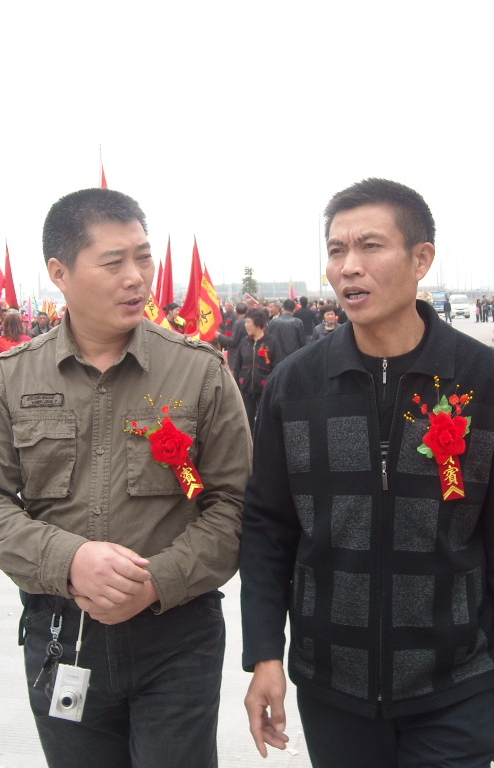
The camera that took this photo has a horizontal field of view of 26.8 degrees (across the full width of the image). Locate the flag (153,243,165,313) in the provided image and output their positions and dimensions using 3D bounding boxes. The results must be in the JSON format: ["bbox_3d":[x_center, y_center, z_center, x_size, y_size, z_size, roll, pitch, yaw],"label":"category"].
[{"bbox_3d":[-1.748,-1.843,21.054,0.400,1.450,0.200,-2,4,-5],"label":"flag"}]

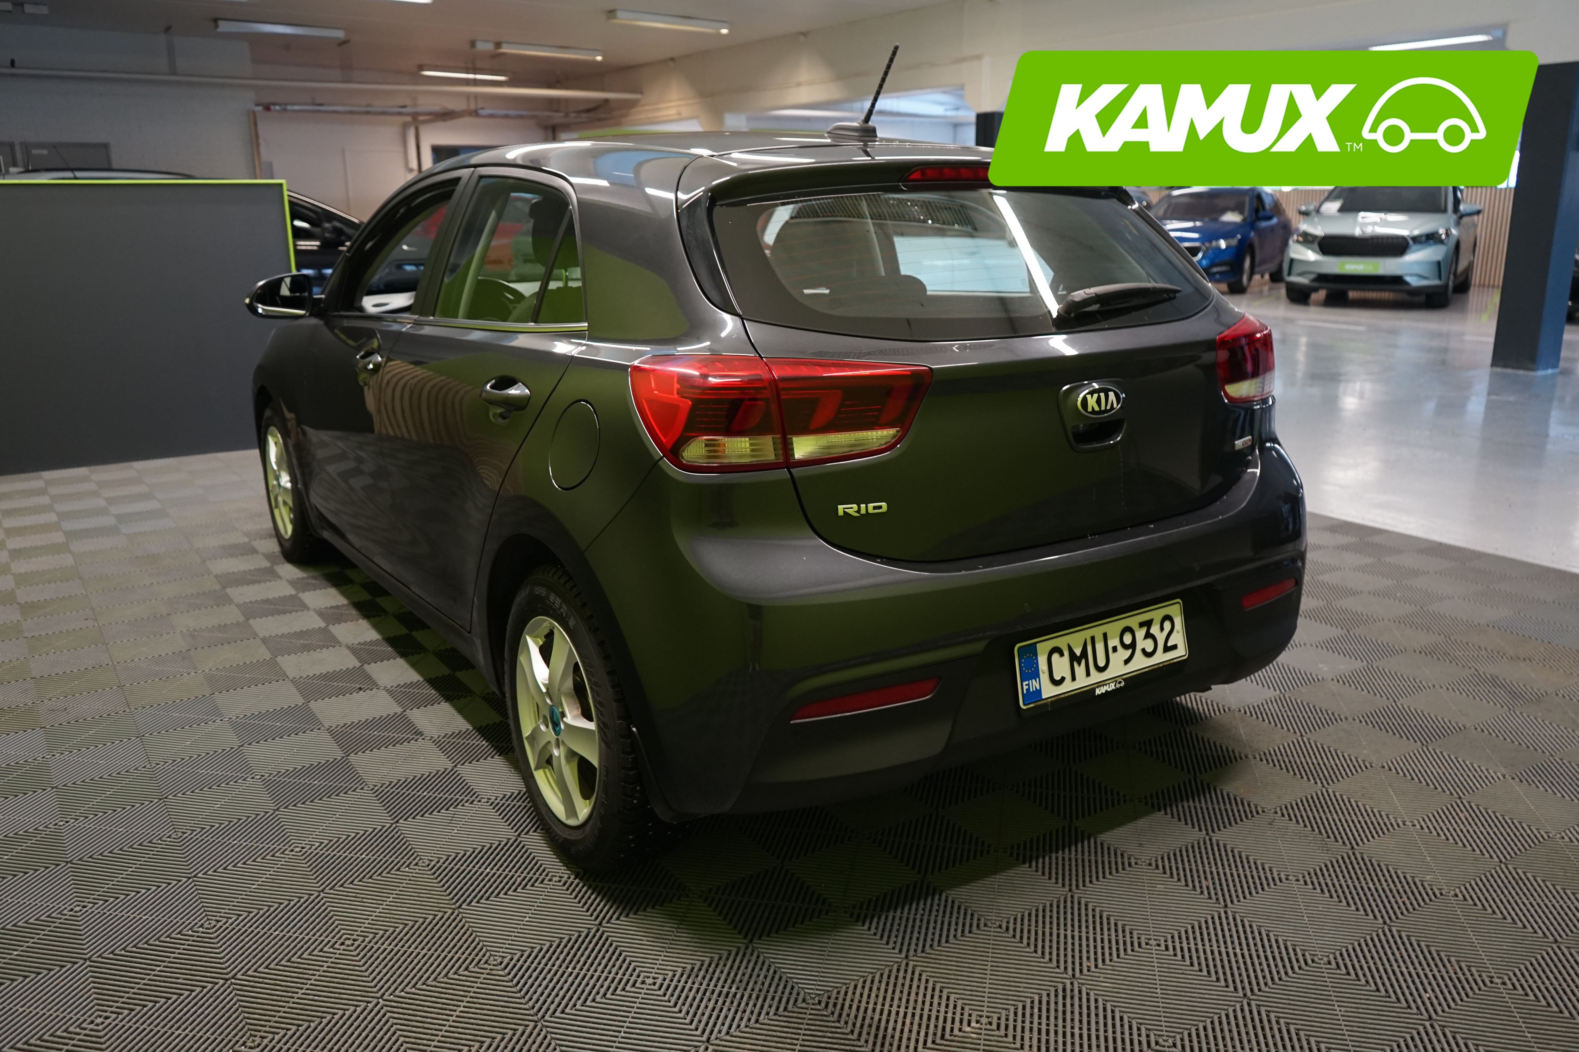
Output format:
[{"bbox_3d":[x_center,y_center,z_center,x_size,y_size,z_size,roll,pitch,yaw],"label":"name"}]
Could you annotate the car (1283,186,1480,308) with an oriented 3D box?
[{"bbox_3d":[7.840,-3.810,16.010,1.900,1.620,4.650,9,17,32],"label":"car"}]

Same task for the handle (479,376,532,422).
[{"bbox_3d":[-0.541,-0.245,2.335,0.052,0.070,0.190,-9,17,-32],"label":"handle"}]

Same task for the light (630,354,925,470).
[{"bbox_3d":[-0.004,-0.197,2.020,0.445,0.178,0.270,-10,17,-32],"label":"light"}]

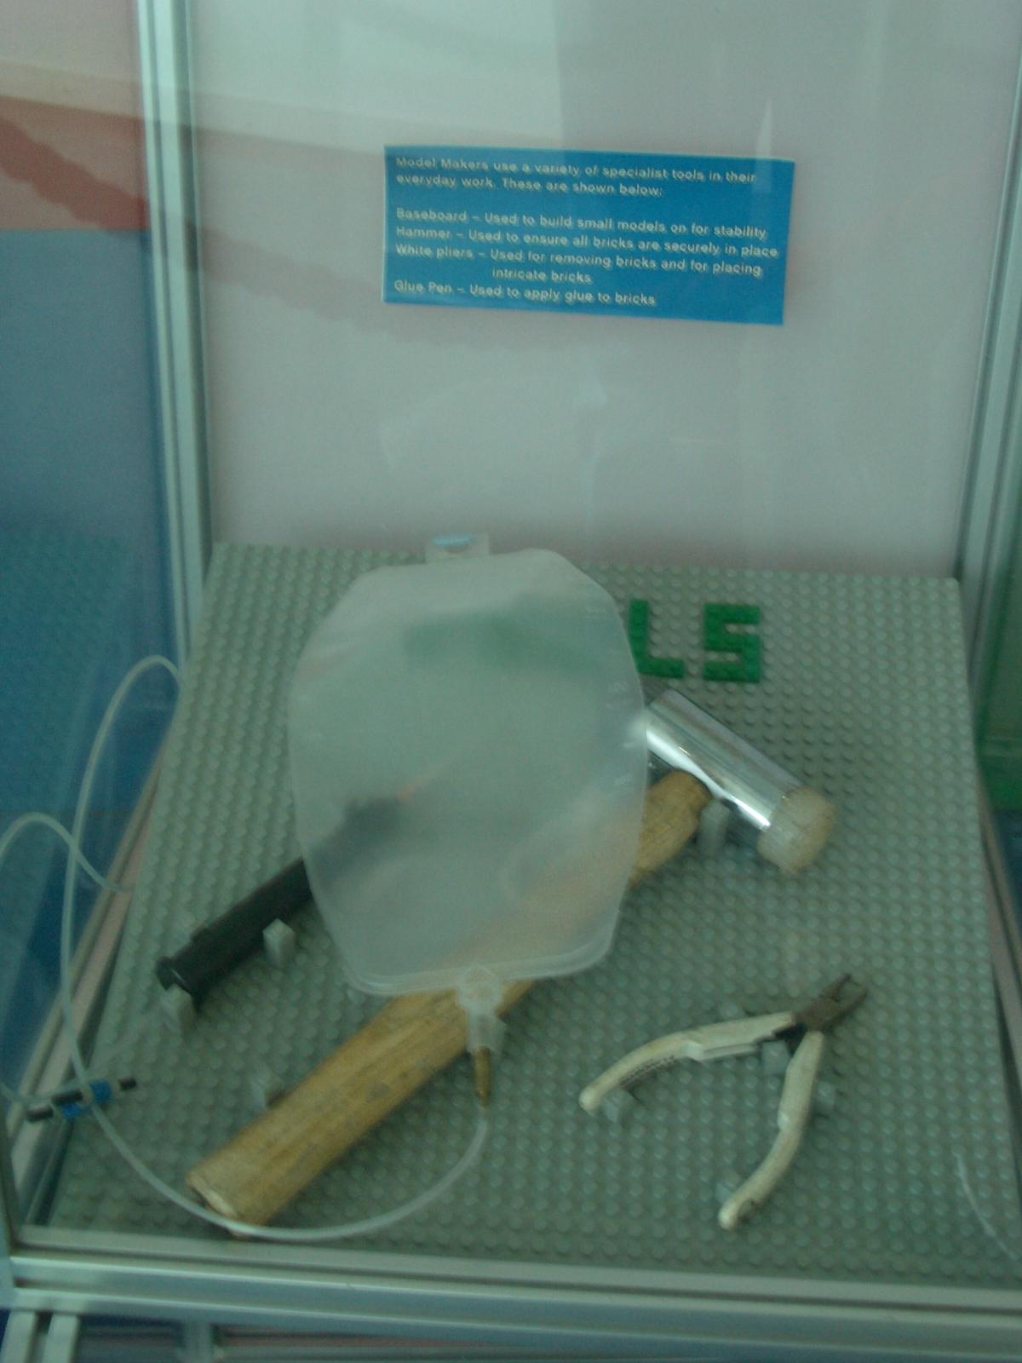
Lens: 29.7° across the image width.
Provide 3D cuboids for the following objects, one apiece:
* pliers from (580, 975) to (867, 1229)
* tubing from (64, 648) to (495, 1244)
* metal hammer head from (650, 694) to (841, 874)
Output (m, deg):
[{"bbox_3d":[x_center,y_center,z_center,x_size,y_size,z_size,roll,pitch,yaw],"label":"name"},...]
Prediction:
[{"bbox_3d":[0.088,0.140,0.690,0.114,0.014,0.074,-33,50,-30],"label":"pliers"},{"bbox_3d":[-0.085,0.086,0.717,0.172,0.040,0.254,3,48,3],"label":"tubing"},{"bbox_3d":[0.086,0.034,0.769,0.094,0.033,0.033,37,56,25],"label":"metal hammer head"}]

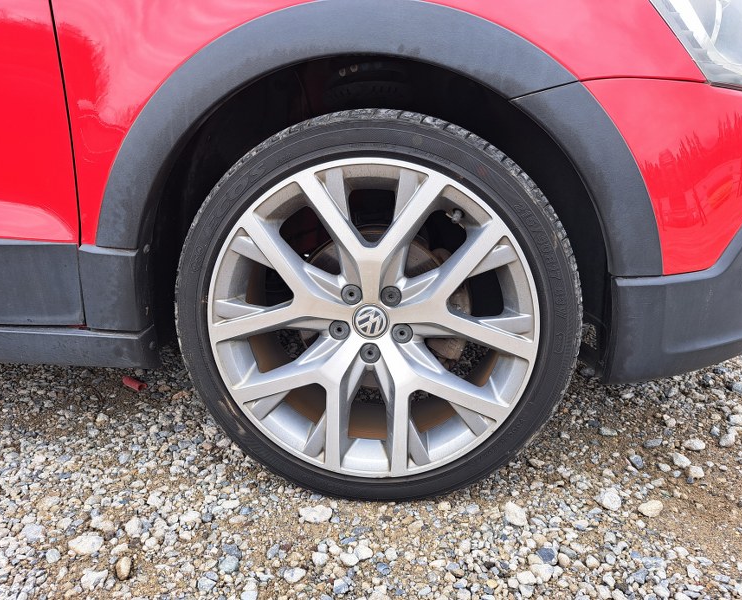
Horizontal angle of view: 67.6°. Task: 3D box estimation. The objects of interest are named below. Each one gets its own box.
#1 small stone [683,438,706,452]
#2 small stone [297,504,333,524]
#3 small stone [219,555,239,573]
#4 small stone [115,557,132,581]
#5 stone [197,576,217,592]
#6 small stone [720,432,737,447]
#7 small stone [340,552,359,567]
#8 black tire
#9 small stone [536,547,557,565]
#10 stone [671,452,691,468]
[{"bbox_3d":[0.595,0.267,1.020,0.036,0.022,0.030,9,17,32],"label":"small stone"},{"bbox_3d":[-0.082,0.318,0.823,0.049,0.023,0.029,-1,15,0],"label":"small stone"},{"bbox_3d":[-0.186,0.349,0.732,0.027,0.017,0.024,-11,18,-37],"label":"small stone"},{"bbox_3d":[-0.320,0.348,0.719,0.019,0.017,0.033,-8,17,-27],"label":"small stone"},{"bbox_3d":[-0.206,0.358,0.699,0.022,0.013,0.017,6,15,23],"label":"stone"},{"bbox_3d":[0.658,0.258,1.022,0.026,0.020,0.030,-5,16,-14],"label":"small stone"},{"bbox_3d":[-0.028,0.344,0.736,0.026,0.015,0.020,-1,15,-3],"label":"small stone"},{"bbox_3d":[0.010,0.014,0.886,0.600,0.600,0.215,2,14,7],"label":"black tire"},{"bbox_3d":[0.233,0.340,0.735,0.027,0.018,0.024,5,16,19],"label":"small stone"},{"bbox_3d":[0.536,0.277,0.956,0.026,0.021,0.033,-8,17,-26],"label":"stone"}]

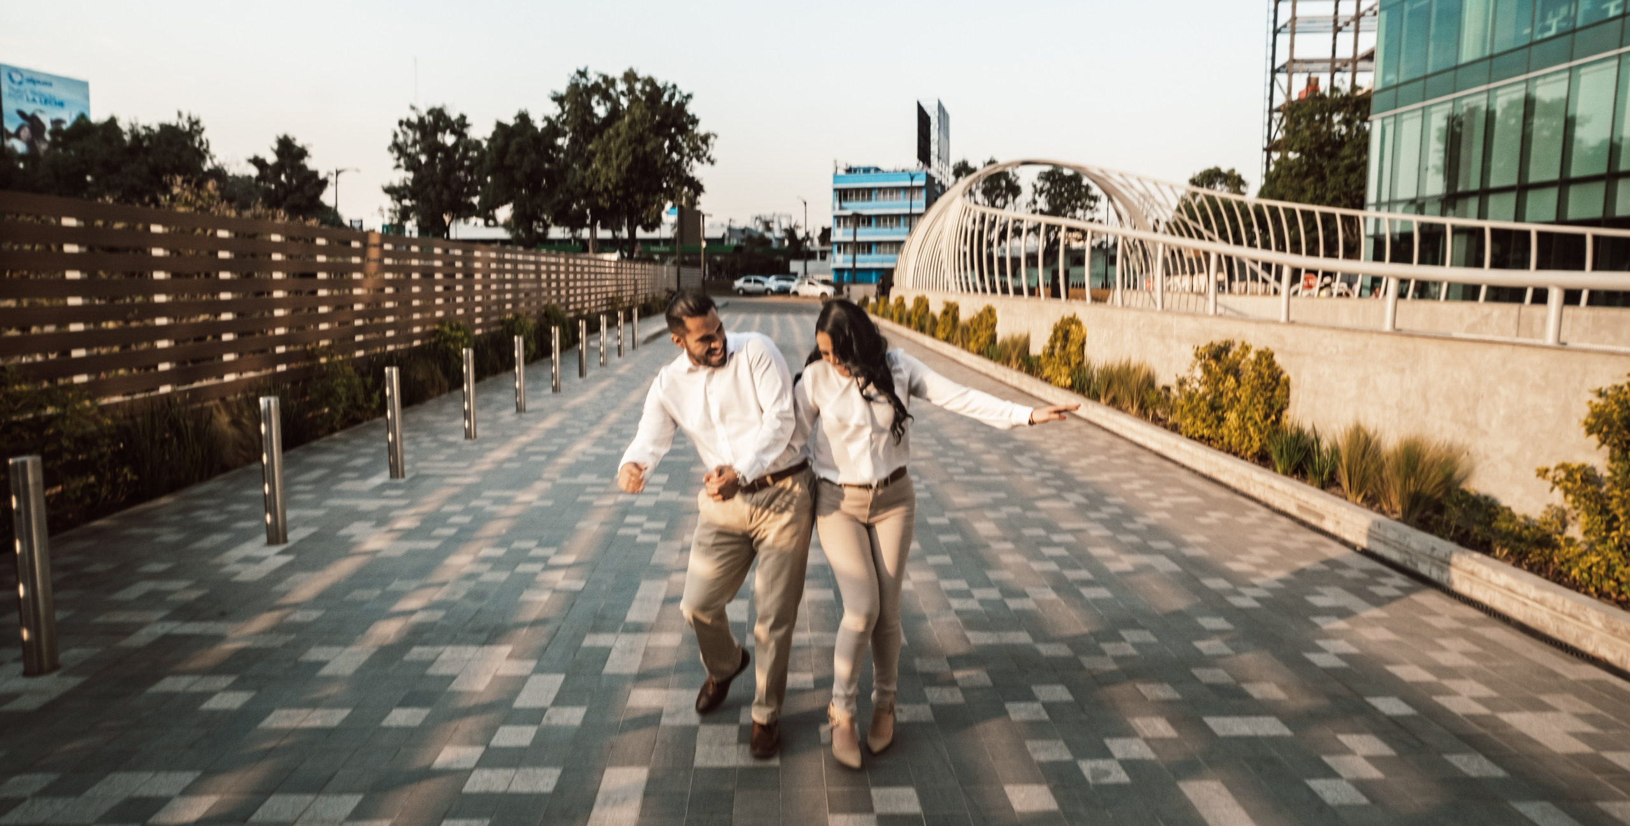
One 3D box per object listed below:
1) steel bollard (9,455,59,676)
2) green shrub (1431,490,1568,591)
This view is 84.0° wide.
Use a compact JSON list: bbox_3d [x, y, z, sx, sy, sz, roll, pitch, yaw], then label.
[{"bbox_3d":[-3.212,0.632,3.725,0.103,0.900,0.103,1,6,-3],"label":"steel bollard"},{"bbox_3d":[3.880,0.628,5.125,0.520,0.380,0.720,0,9,-2],"label":"green shrub"}]

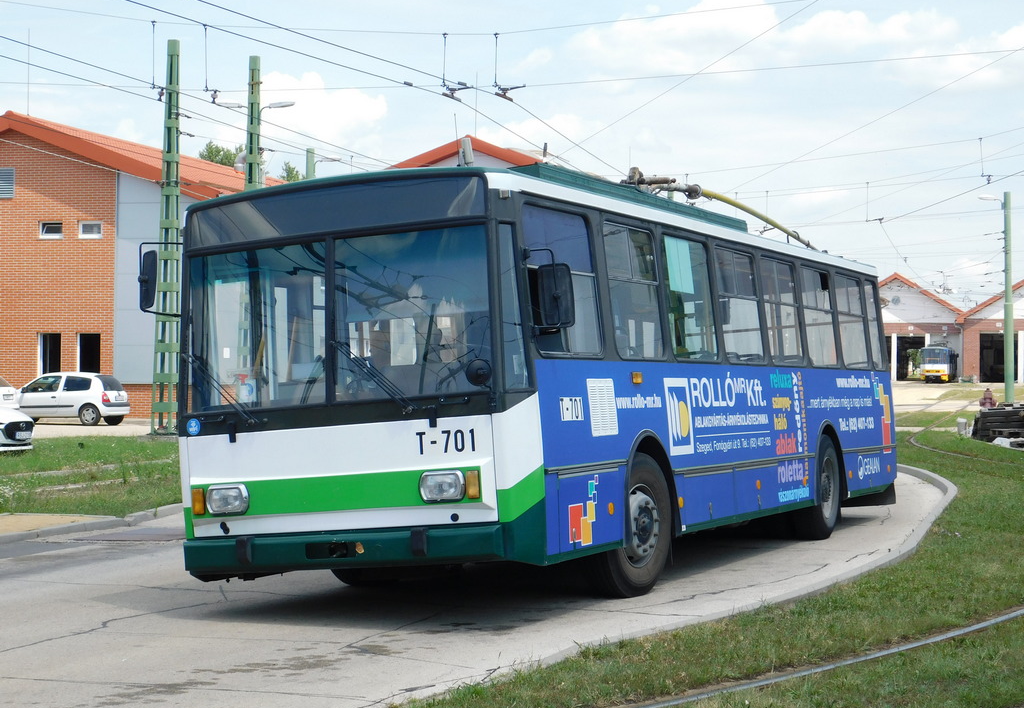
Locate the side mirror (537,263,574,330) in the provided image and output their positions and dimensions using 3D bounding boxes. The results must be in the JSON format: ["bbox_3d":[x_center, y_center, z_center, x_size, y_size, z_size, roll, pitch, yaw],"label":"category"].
[{"bbox_3d":[0.281,-0.373,12.479,0.205,0.410,0.090,-4,-3,-3],"label":"side mirror"}]

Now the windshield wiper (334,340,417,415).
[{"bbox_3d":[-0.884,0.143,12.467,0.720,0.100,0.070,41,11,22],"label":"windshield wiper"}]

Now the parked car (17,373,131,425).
[{"bbox_3d":[-12.309,1.223,53.280,3.810,1.420,1.640,0,0,15],"label":"parked car"}]

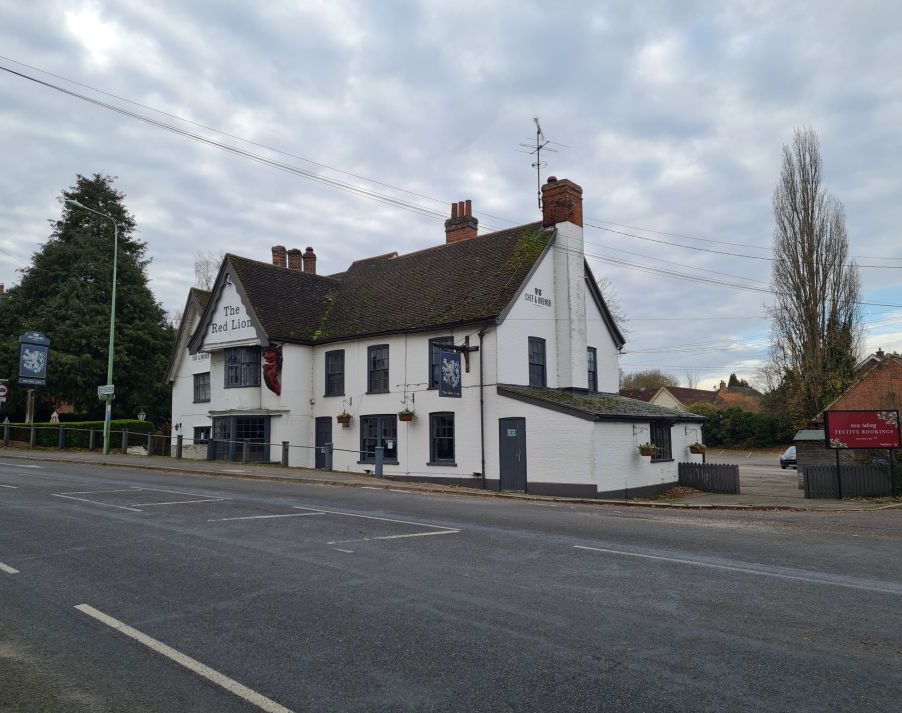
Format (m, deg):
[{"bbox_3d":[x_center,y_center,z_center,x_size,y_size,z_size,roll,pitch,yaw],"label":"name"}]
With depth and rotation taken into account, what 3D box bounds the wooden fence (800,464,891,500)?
[{"bbox_3d":[10.720,3.315,19.200,2.600,0.920,0.120,0,-6,-7],"label":"wooden fence"}]

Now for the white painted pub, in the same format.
[{"bbox_3d":[-1.707,-0.434,26.687,19.500,9.900,10.800,-6,-8,40],"label":"white painted pub"}]

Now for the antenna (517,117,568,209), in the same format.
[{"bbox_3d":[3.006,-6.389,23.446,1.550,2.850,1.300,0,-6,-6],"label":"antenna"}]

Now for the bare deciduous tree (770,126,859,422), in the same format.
[{"bbox_3d":[31.154,-5.556,61.000,7.180,28.550,7.180,-1,-6,0],"label":"bare deciduous tree"}]

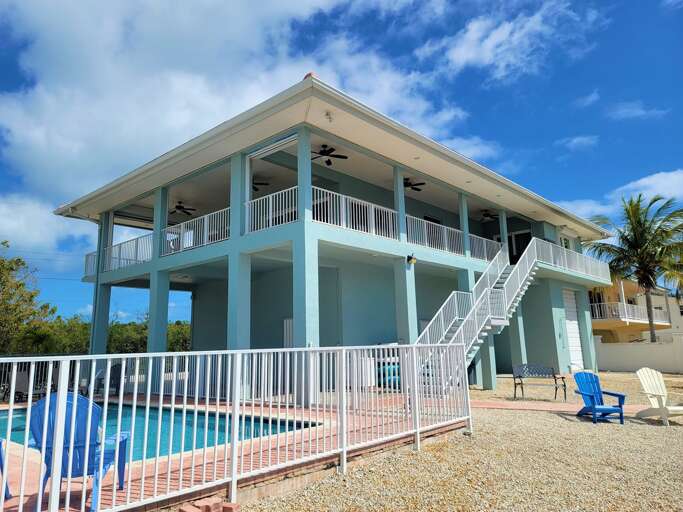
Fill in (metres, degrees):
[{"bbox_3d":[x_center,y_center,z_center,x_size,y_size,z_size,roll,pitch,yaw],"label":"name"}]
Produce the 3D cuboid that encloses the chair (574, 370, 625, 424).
[{"bbox_3d":[5.036,2.779,9.763,0.700,0.930,0.870,-1,-10,0],"label":"chair"}]

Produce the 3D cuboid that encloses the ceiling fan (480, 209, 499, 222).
[{"bbox_3d":[6.291,-1.775,21.371,1.300,0.450,1.300,-10,-13,41],"label":"ceiling fan"}]

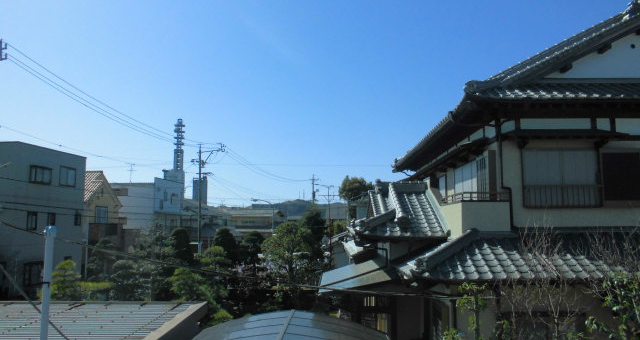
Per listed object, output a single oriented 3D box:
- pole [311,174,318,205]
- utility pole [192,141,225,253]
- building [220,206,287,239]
[{"bbox_3d":[-0.900,6.938,77.707,1.400,11.600,0.800,-2,-6,15],"label":"pole"},{"bbox_3d":[-10.750,3.494,46.396,3.000,11.600,0.900,-1,-6,8],"label":"utility pole"},{"bbox_3d":[-13.600,11.411,97.336,11.000,7.000,7.500,-1,-6,6],"label":"building"}]

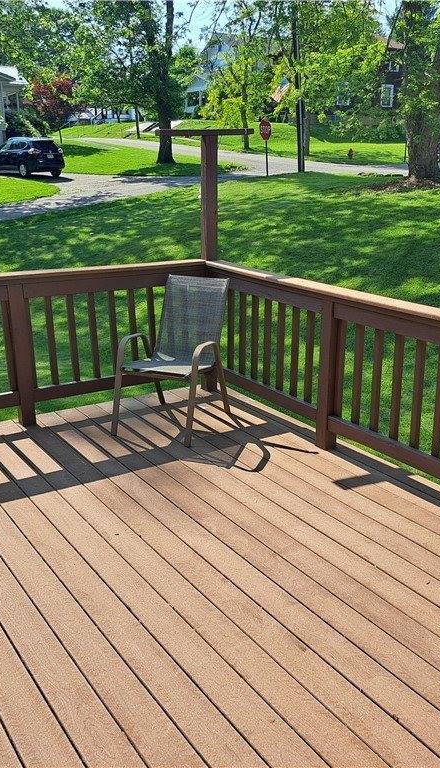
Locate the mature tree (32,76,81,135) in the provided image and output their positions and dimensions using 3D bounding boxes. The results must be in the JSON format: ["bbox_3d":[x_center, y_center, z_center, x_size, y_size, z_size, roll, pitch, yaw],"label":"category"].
[{"bbox_3d":[-10.000,-16.450,43.022,3.200,3.900,3.200,0,18,0],"label":"mature tree"}]

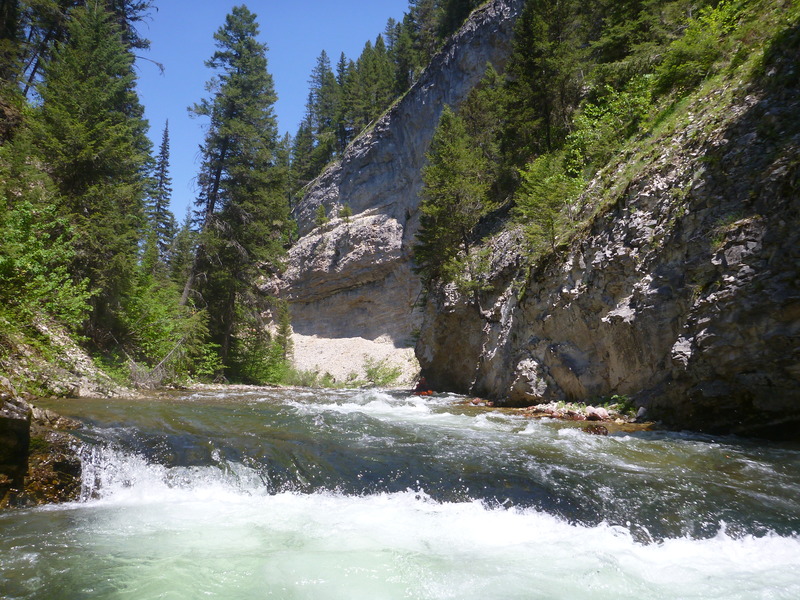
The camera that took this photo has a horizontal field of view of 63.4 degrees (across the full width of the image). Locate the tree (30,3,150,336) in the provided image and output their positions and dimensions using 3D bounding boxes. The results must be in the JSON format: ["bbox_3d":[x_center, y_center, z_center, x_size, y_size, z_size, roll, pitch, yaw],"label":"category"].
[{"bbox_3d":[-11.950,-5.200,25.000,4.600,13.200,4.500,3,-7,-26],"label":"tree"}]

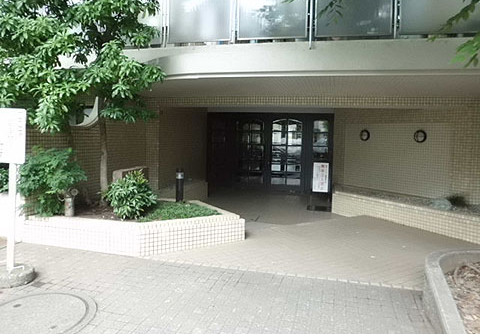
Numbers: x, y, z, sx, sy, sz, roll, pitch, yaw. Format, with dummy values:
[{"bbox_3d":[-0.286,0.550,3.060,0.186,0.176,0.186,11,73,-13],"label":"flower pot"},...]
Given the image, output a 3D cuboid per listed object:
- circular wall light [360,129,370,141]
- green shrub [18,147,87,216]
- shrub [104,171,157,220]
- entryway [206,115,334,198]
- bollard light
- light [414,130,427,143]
[{"bbox_3d":[2.733,-0.693,7.929,0.080,0.250,0.250,-3,6,-31],"label":"circular wall light"},{"bbox_3d":[-2.361,0.189,4.540,0.850,0.860,0.680,-2,6,-27],"label":"green shrub"},{"bbox_3d":[-1.403,0.365,4.620,0.630,0.550,0.570,-1,5,-17],"label":"shrub"},{"bbox_3d":[0.770,-0.328,9.100,3.200,2.050,0.500,1,5,5],"label":"entryway"},{"bbox_3d":[-0.891,0.270,5.400,0.110,0.520,0.110,1,5,0],"label":"bollard light"},{"bbox_3d":[3.401,-0.579,6.839,0.080,0.250,0.250,-3,6,-31],"label":"light"}]

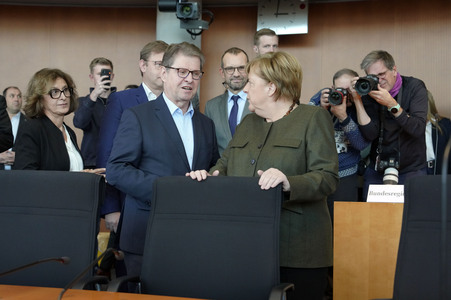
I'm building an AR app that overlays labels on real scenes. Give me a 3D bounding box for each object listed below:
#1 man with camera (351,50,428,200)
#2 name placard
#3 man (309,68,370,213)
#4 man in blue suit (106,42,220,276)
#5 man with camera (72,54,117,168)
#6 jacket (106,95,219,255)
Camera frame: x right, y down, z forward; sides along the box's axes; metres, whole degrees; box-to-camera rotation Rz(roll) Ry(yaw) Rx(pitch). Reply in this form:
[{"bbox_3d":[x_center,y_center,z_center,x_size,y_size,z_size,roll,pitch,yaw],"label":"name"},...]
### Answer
[{"bbox_3d":[0.980,0.320,3.917,0.520,1.810,0.480,1,3,22],"label":"man with camera"},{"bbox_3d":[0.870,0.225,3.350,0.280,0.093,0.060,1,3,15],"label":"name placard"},{"bbox_3d":[0.745,0.340,4.268,0.520,1.740,0.460,1,3,20],"label":"man"},{"bbox_3d":[-0.280,0.380,2.969,0.560,1.770,0.380,-1,3,-30],"label":"man in blue suit"},{"bbox_3d":[-0.910,0.269,4.766,0.520,1.840,0.420,-1,3,-15],"label":"man with camera"},{"bbox_3d":[-0.280,0.135,2.958,0.550,0.750,0.350,-1,3,-30],"label":"jacket"}]

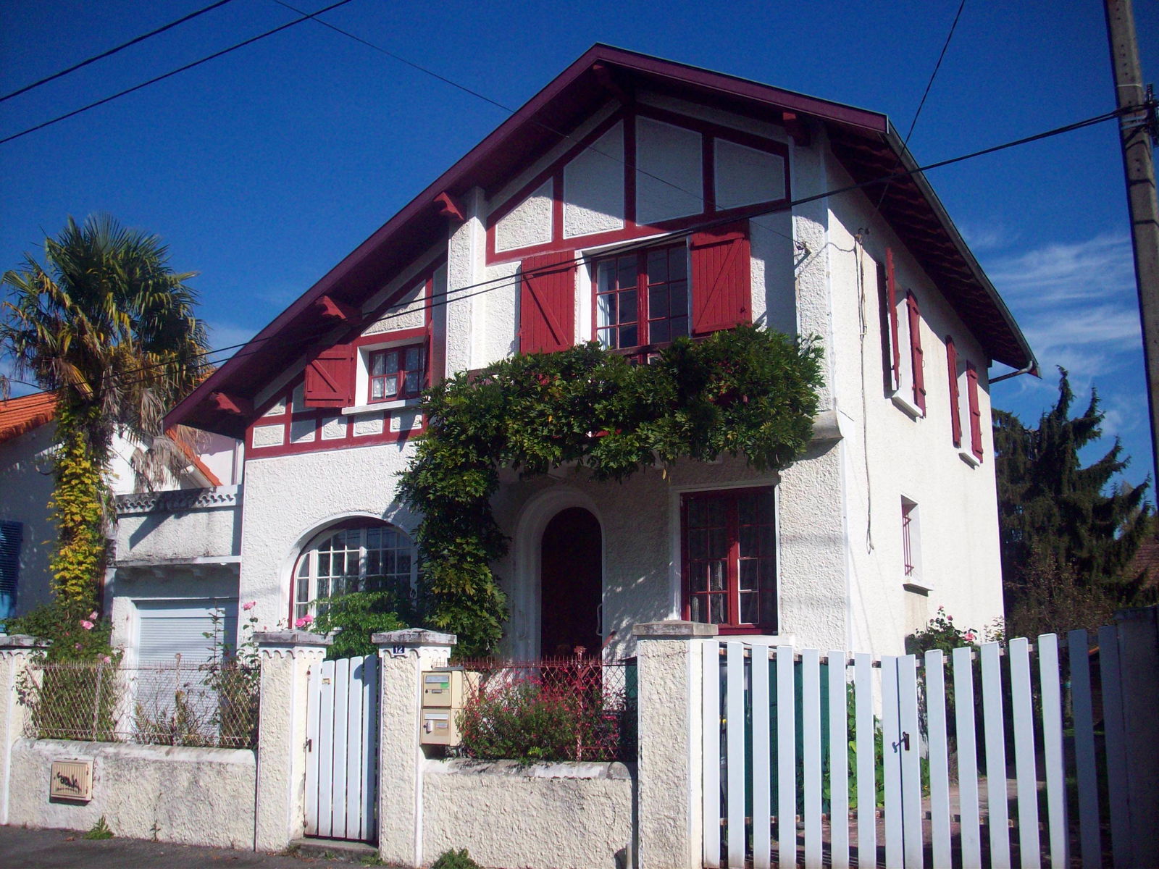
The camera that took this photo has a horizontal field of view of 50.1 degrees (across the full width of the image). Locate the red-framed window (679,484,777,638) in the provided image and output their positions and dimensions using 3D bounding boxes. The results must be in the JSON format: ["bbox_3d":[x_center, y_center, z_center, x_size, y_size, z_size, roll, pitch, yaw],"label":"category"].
[{"bbox_3d":[1.660,1.406,13.767,1.170,1.620,0.120,-6,-13,27],"label":"red-framed window"}]

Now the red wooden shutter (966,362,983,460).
[{"bbox_3d":[6.528,-0.354,20.462,0.060,1.530,0.680,-6,-13,27],"label":"red wooden shutter"}]

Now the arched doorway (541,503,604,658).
[{"bbox_3d":[-0.071,2.036,14.658,0.900,2.370,0.110,-6,-13,27],"label":"arched doorway"}]

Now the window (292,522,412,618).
[{"bbox_3d":[-2.840,1.861,16.046,2.260,1.570,0.150,-6,-13,27],"label":"window"}]

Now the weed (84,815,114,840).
[{"bbox_3d":[-4.397,3.568,11.300,0.330,0.220,0.220,-6,-13,27],"label":"weed"}]

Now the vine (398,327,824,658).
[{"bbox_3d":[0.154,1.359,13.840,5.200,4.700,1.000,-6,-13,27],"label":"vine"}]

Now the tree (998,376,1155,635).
[{"bbox_3d":[11.465,2.701,29.006,3.800,8.750,3.800,-6,-13,27],"label":"tree"}]

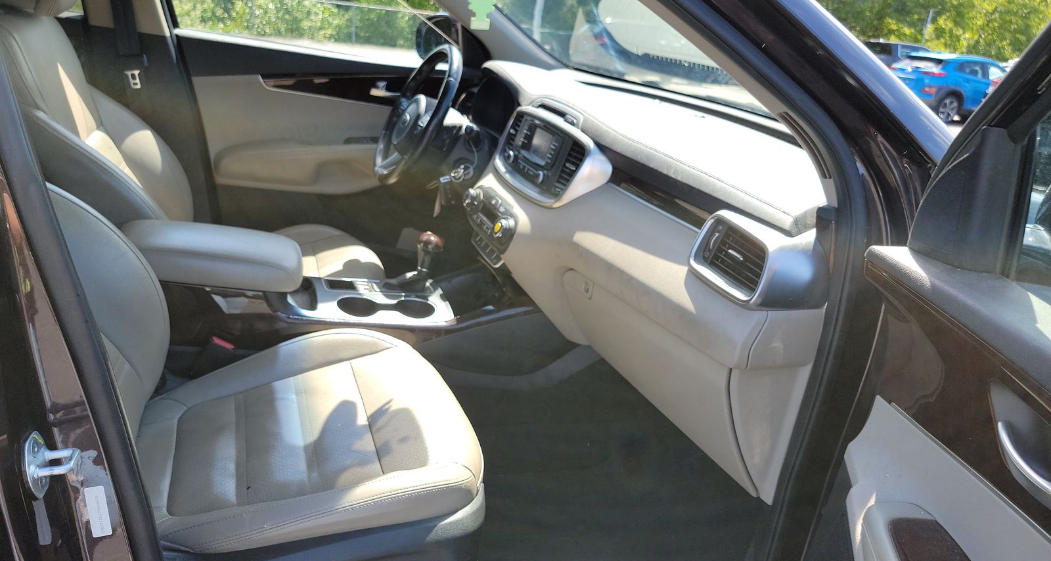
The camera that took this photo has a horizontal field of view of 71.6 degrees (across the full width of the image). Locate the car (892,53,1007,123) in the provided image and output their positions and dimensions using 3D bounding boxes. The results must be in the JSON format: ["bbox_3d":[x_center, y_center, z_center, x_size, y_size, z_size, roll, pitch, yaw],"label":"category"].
[{"bbox_3d":[10.826,-4.555,17.274,4.165,1.550,1.800,1,21,-10],"label":"car"}]

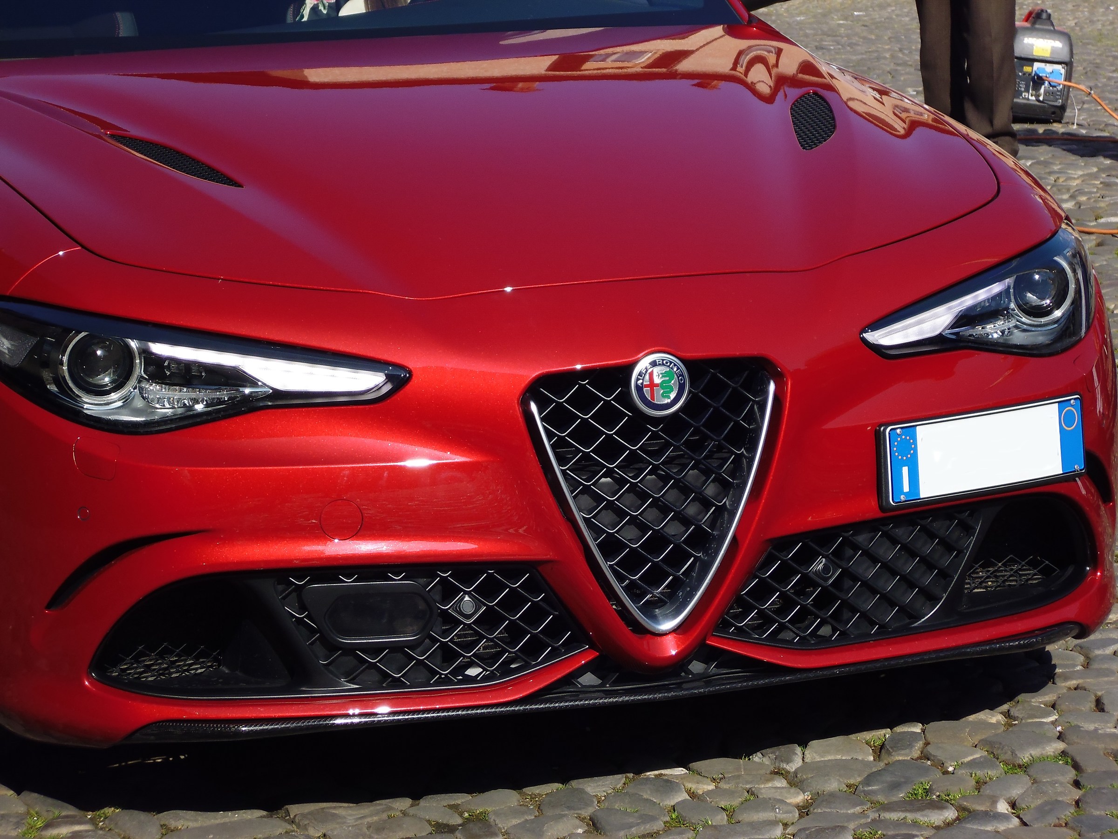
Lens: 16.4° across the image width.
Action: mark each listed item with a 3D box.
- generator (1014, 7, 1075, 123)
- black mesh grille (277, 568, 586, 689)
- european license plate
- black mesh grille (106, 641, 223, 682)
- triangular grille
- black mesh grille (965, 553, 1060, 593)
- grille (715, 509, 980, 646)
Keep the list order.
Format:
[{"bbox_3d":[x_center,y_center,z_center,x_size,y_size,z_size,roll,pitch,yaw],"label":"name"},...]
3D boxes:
[{"bbox_3d":[1.659,-1.307,14.100,0.272,0.408,0.490,0,10,-10],"label":"generator"},{"bbox_3d":[-0.169,0.277,5.246,0.430,0.180,0.075,-4,10,-13],"label":"black mesh grille"},{"bbox_3d":[0.603,0.042,5.493,0.365,0.114,0.020,-8,8,-34],"label":"european license plate"},{"bbox_3d":[-0.542,0.330,5.309,0.165,0.060,0.030,-4,10,-14],"label":"black mesh grille"},{"bbox_3d":[0.125,0.105,5.292,0.360,0.385,0.090,-5,11,-19],"label":"triangular grille"},{"bbox_3d":[0.667,0.223,5.716,0.165,0.060,0.030,-6,11,-23],"label":"black mesh grille"},{"bbox_3d":[0.404,0.229,5.440,0.415,0.180,0.075,-6,11,-24],"label":"grille"}]

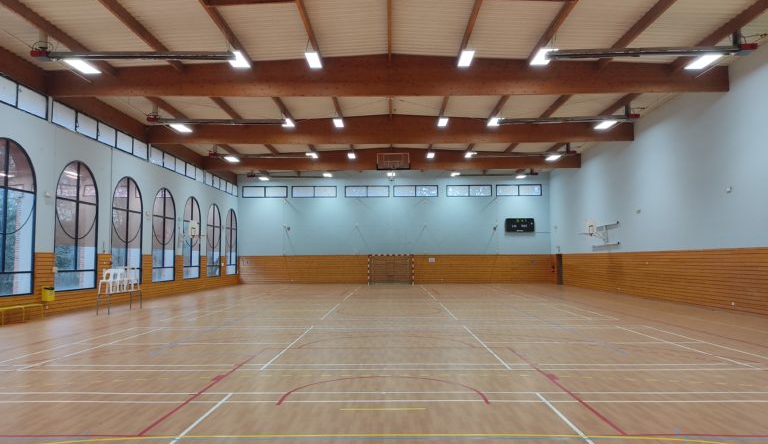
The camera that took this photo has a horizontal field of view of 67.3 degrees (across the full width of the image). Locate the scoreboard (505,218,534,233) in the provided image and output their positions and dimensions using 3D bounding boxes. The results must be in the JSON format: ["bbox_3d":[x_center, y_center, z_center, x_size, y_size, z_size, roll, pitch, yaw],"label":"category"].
[{"bbox_3d":[9.786,0.251,41.522,2.040,0.970,0.120,0,-4,1],"label":"scoreboard"}]

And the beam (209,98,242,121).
[{"bbox_3d":[-6.501,-4.786,23.123,0.119,0.258,7.675,0,-4,1],"label":"beam"}]

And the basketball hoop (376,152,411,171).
[{"bbox_3d":[0.528,-3.274,31.371,1.837,1.092,0.496,0,-18,1],"label":"basketball hoop"}]

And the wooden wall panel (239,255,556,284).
[{"bbox_3d":[0.772,3.503,41.996,22.839,2.105,0.099,0,-4,1],"label":"wooden wall panel"}]

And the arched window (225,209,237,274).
[{"bbox_3d":[-10.782,1.428,40.737,0.149,4.627,2.929,0,-4,1],"label":"arched window"}]

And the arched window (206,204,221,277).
[{"bbox_3d":[-10.844,1.212,36.821,0.149,4.617,2.979,0,-4,1],"label":"arched window"}]

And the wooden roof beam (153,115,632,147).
[{"bbox_3d":[0.314,-4.302,26.898,22.640,1.370,0.179,0,-4,1],"label":"wooden roof beam"}]

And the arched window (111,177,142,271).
[{"bbox_3d":[-11.102,0.413,24.933,0.150,4.500,2.850,0,-4,1],"label":"arched window"}]

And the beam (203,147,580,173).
[{"bbox_3d":[0.438,-3.771,34.693,22.640,1.370,0.179,0,-4,1],"label":"beam"}]

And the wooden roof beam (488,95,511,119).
[{"bbox_3d":[4.837,-4.977,22.956,0.119,0.258,7.675,0,-4,1],"label":"wooden roof beam"}]

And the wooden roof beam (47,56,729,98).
[{"bbox_3d":[0.106,-4.896,19.271,22.450,1.360,0.220,0,-4,1],"label":"wooden roof beam"}]

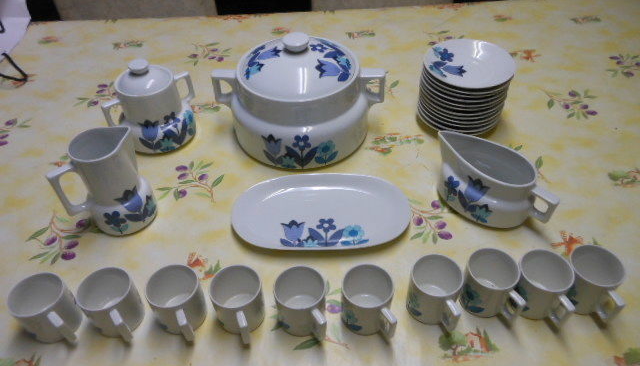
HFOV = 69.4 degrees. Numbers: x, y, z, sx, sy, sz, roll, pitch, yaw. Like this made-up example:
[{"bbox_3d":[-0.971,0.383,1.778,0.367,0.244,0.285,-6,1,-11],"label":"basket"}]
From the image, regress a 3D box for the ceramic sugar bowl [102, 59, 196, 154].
[{"bbox_3d":[-0.275,-0.134,0.754,0.147,0.131,0.120,-30,51,-25],"label":"ceramic sugar bowl"}]

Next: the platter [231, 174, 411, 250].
[{"bbox_3d":[0.002,0.044,0.641,0.243,0.024,0.142,-1,45,1],"label":"platter"}]

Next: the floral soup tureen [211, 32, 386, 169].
[{"bbox_3d":[-0.034,-0.160,0.749,0.280,0.162,0.235,0,45,2],"label":"floral soup tureen"}]

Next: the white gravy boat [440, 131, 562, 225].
[{"bbox_3d":[0.236,-0.005,0.643,0.180,0.080,0.095,32,54,29],"label":"white gravy boat"}]

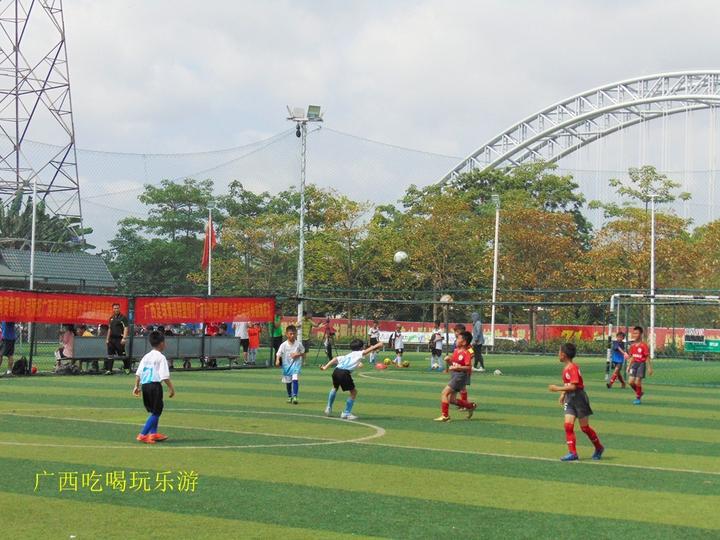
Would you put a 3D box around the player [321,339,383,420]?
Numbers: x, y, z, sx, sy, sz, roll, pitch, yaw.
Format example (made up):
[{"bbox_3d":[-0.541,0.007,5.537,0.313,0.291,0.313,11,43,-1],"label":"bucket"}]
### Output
[{"bbox_3d":[-0.162,1.644,22.539,0.850,1.181,0.550,0,-2,38],"label":"player"}]

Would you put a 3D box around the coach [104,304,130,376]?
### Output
[{"bbox_3d":[-5.654,1.605,34.612,0.600,1.640,0.360,1,-2,7],"label":"coach"}]

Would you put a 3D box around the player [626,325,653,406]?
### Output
[{"bbox_3d":[4.959,1.697,26.200,0.460,1.389,0.360,1,-2,27],"label":"player"}]

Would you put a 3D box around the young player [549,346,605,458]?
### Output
[{"bbox_3d":[2.391,1.452,16.311,0.500,1.281,0.420,2,-2,-30],"label":"young player"}]

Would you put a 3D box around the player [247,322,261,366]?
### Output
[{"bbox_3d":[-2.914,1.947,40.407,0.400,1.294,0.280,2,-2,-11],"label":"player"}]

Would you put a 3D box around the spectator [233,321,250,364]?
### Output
[{"bbox_3d":[-3.240,1.815,40.205,0.480,1.533,0.320,2,-2,-6],"label":"spectator"}]

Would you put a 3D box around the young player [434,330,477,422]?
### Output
[{"bbox_3d":[1.476,1.604,22.490,0.620,1.334,0.450,2,-2,-30],"label":"young player"}]

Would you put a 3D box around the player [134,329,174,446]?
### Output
[{"bbox_3d":[-2.507,1.408,18.054,0.480,1.312,0.380,0,-2,34],"label":"player"}]

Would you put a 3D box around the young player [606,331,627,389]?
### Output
[{"bbox_3d":[5.870,2.036,33.795,0.480,1.258,0.380,2,-2,-24],"label":"young player"}]

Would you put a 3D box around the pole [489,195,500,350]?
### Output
[{"bbox_3d":[5.539,0.123,60.500,0.350,6.391,0.300,1,-2,24],"label":"pole"}]

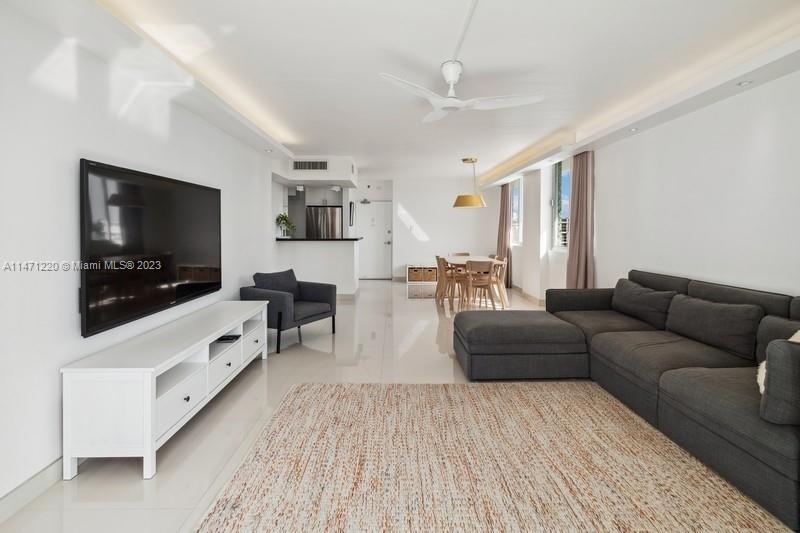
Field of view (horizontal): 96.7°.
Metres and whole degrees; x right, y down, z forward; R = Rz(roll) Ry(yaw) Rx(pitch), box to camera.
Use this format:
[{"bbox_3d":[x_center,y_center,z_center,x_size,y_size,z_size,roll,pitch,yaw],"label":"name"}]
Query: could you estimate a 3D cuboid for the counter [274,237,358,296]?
[{"bbox_3d":[-1.537,0.030,6.950,1.550,1.110,0.750,0,4,-1],"label":"counter"}]

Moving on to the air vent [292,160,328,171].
[{"bbox_3d":[-1.601,-1.802,6.380,0.635,0.168,0.040,0,4,-1],"label":"air vent"}]

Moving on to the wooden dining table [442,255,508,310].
[{"bbox_3d":[1.266,0.263,6.350,0.900,0.770,1.380,0,4,-1],"label":"wooden dining table"}]

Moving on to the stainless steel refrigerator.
[{"bbox_3d":[-1.787,-0.513,8.680,0.850,1.830,0.750,0,4,-1],"label":"stainless steel refrigerator"}]

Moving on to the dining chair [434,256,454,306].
[{"bbox_3d":[0.899,0.252,6.220,0.520,0.820,0.470,-1,4,-8],"label":"dining chair"}]

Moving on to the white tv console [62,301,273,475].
[{"bbox_3d":[-1.551,0.738,2.730,0.494,0.587,1.760,0,4,-1],"label":"white tv console"}]

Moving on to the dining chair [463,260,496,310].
[{"bbox_3d":[1.240,0.309,5.680,0.470,0.820,0.530,0,4,-1],"label":"dining chair"}]

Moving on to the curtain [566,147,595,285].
[{"bbox_3d":[2.438,-0.345,4.820,0.140,2.310,0.500,0,4,-1],"label":"curtain"}]

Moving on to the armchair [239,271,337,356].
[{"bbox_3d":[-1.274,0.464,4.220,0.760,0.820,0.810,2,5,29],"label":"armchair"}]

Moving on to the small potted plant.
[{"bbox_3d":[-2.165,-0.764,6.750,0.360,0.490,0.330,0,4,-1],"label":"small potted plant"}]

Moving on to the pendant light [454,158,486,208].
[{"bbox_3d":[1.241,-1.500,6.350,0.570,0.910,0.570,0,4,-1],"label":"pendant light"}]

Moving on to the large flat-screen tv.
[{"bbox_3d":[-1.742,-0.180,2.690,0.060,0.960,1.530,0,4,-1],"label":"large flat-screen tv"}]

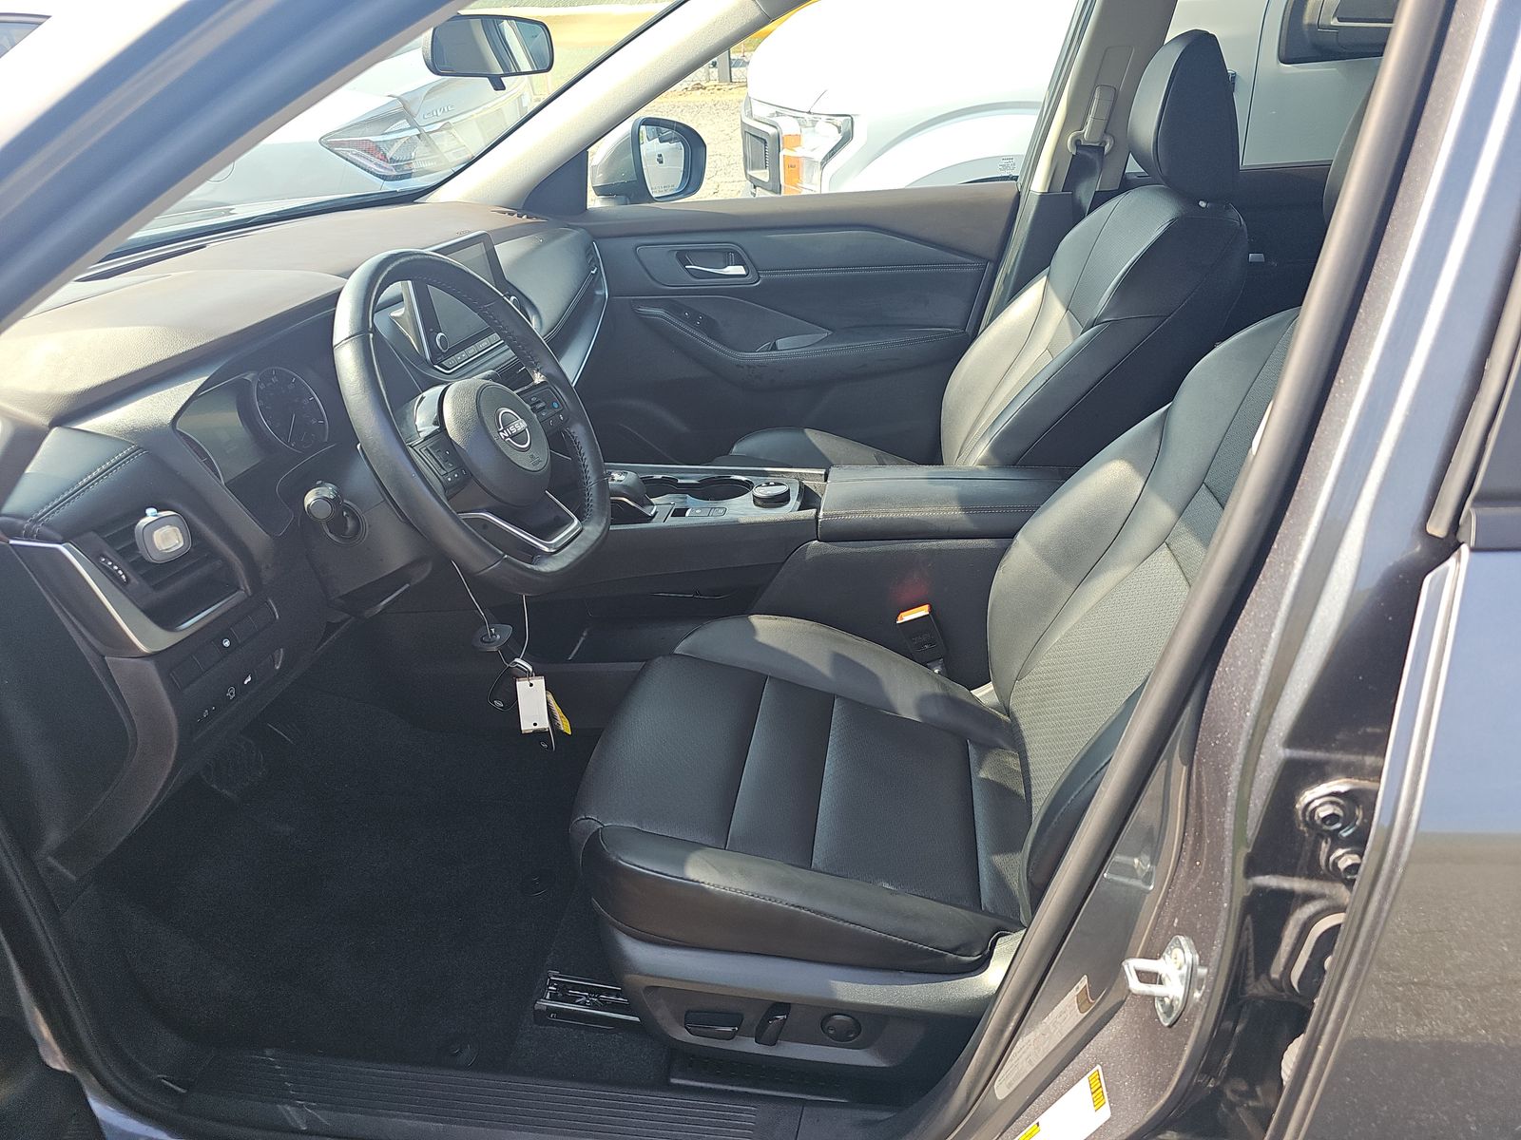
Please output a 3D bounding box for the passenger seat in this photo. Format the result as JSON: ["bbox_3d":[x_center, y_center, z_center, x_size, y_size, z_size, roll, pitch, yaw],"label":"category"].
[{"bbox_3d":[0.310,-0.342,1.679,0.850,0.950,0.530,1,25,8],"label":"passenger seat"}]

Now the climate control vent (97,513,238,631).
[{"bbox_3d":[-0.478,-0.005,0.833,0.045,0.077,0.105,-18,21,16],"label":"climate control vent"}]

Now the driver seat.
[{"bbox_3d":[0.217,-0.014,1.022,0.870,0.920,0.540,1,25,8],"label":"driver seat"}]

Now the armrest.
[{"bbox_3d":[0.253,-0.095,1.392,0.330,0.050,0.200,1,25,8],"label":"armrest"}]

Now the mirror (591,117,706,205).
[{"bbox_3d":[-0.237,-0.885,2.178,0.140,0.185,0.235,13,29,31],"label":"mirror"}]

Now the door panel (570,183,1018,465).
[{"bbox_3d":[0.055,-0.421,2.028,0.900,0.630,0.140,1,25,8],"label":"door panel"}]

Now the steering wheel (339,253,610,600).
[{"bbox_3d":[-0.287,-0.139,1.027,0.105,0.365,0.380,-24,19,18],"label":"steering wheel"}]

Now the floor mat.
[{"bbox_3d":[-0.571,0.369,1.316,0.660,0.110,0.500,1,25,8],"label":"floor mat"}]

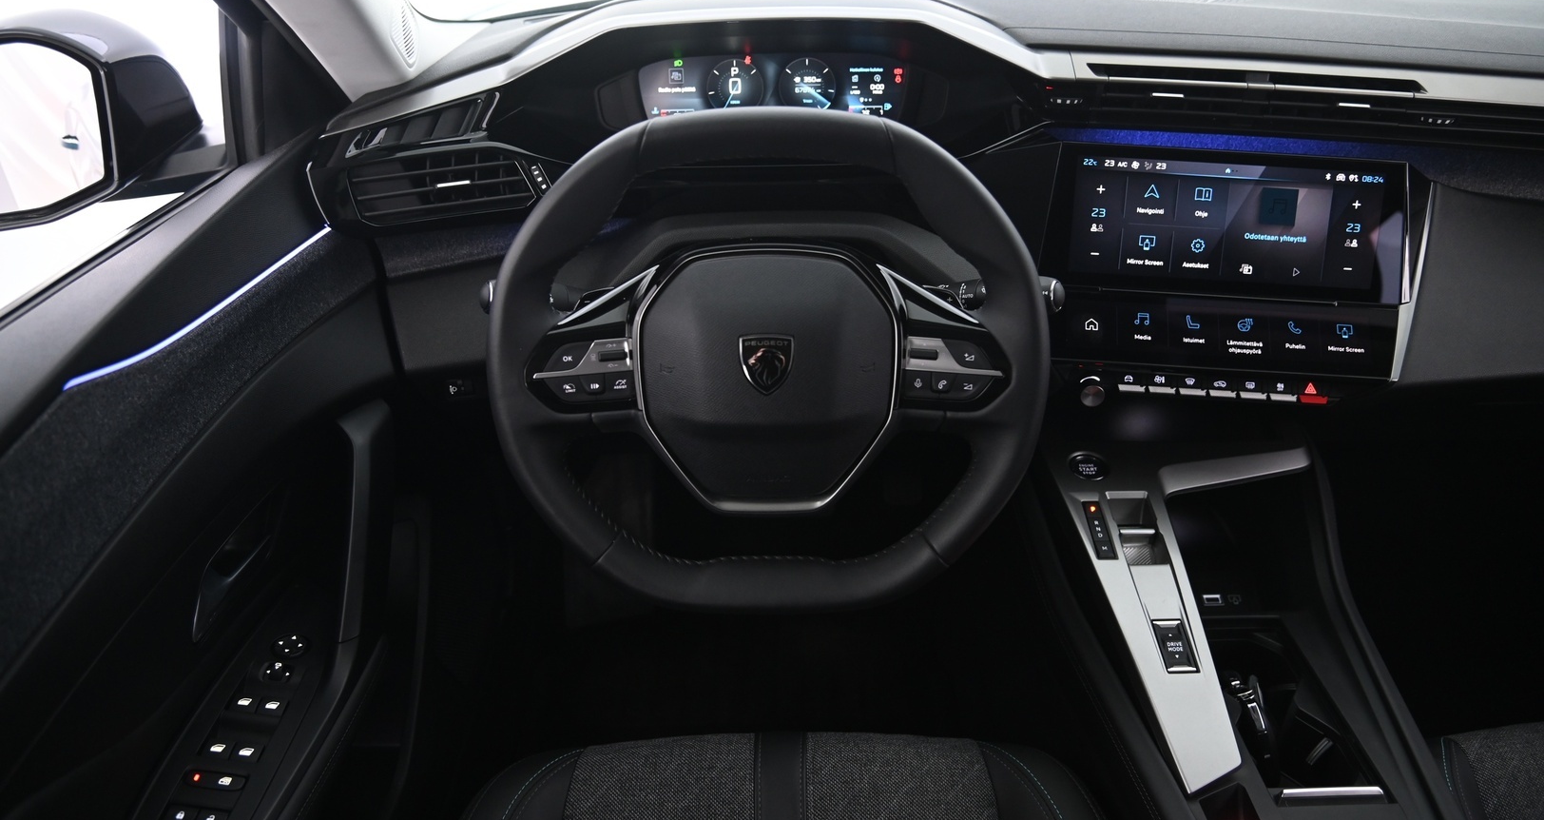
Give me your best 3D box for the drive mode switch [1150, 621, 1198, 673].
[{"bbox_3d":[0.306,0.180,0.782,0.024,0.009,0.046,0,44,0],"label":"drive mode switch"}]

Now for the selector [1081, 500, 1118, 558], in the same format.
[{"bbox_3d":[0.275,0.102,0.864,0.017,0.009,0.062,0,44,0],"label":"selector"}]

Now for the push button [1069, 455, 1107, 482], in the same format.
[{"bbox_3d":[0.281,0.051,0.917,0.033,0.009,0.033,0,44,0],"label":"push button"}]

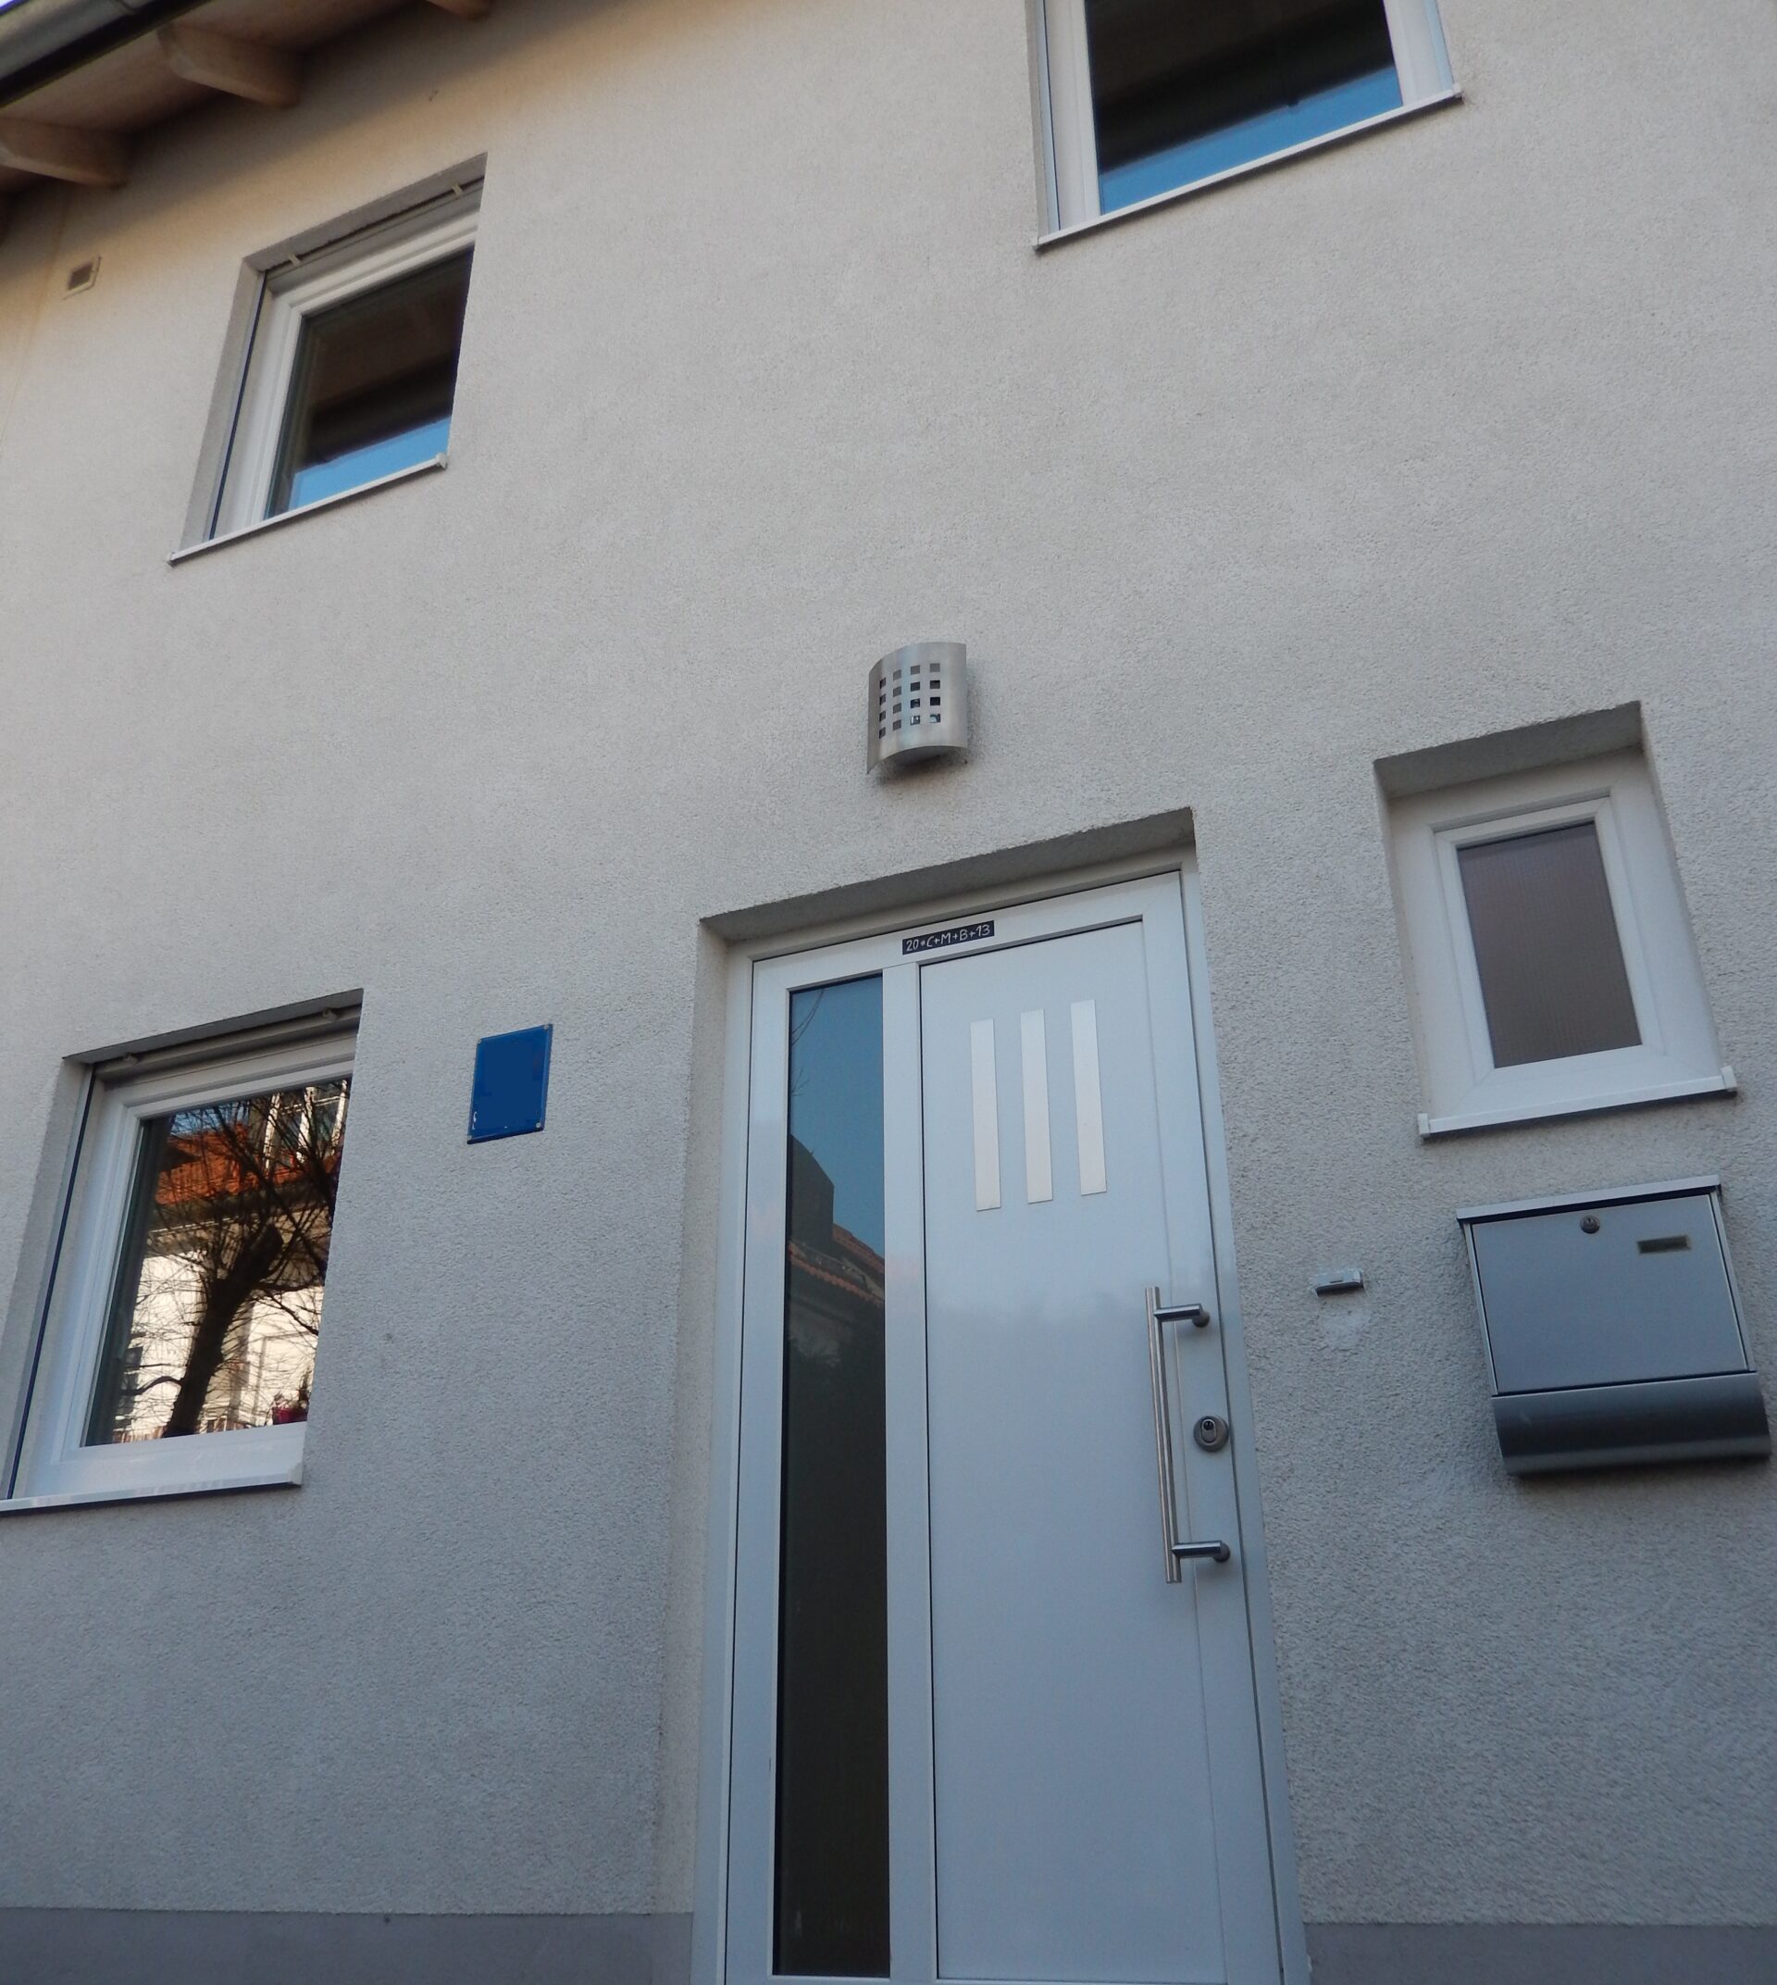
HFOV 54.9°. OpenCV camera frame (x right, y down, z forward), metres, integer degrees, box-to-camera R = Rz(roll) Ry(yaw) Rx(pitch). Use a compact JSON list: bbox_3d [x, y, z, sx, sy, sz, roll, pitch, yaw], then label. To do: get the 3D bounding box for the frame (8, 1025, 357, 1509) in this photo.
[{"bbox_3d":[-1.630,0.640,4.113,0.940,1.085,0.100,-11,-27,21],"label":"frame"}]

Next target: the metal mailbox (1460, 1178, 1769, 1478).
[{"bbox_3d":[1.101,0.516,2.606,0.382,0.396,0.123,-11,-27,21],"label":"metal mailbox"}]

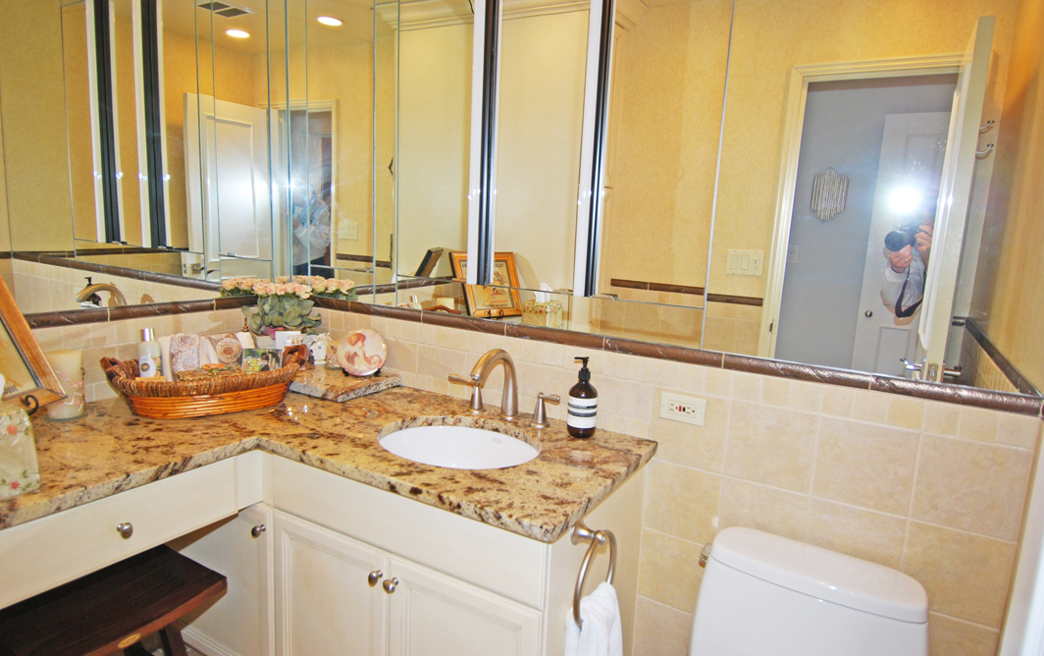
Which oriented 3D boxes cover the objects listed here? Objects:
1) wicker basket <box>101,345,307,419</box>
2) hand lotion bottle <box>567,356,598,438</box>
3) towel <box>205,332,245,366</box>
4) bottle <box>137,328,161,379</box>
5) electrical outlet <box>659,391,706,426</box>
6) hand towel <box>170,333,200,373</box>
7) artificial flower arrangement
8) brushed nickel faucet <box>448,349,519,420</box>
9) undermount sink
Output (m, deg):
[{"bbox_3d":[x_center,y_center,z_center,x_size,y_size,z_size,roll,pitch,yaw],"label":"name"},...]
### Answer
[{"bbox_3d":[-0.895,0.140,1.762,0.530,0.158,0.290,-2,10,-29],"label":"wicker basket"},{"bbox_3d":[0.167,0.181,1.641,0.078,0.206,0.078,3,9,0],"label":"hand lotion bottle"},{"bbox_3d":[-0.880,0.069,1.810,0.115,0.125,0.075,-2,10,-29],"label":"towel"},{"bbox_3d":[-1.022,0.095,1.676,0.054,0.185,0.052,1,9,-13],"label":"bottle"},{"bbox_3d":[0.410,0.208,1.557,0.114,0.070,0.010,8,10,30],"label":"electrical outlet"},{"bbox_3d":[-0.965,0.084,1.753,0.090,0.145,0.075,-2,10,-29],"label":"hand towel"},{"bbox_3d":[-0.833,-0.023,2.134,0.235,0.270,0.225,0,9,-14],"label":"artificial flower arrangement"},{"bbox_3d":[-0.157,0.150,1.741,0.250,0.210,0.230,8,10,30],"label":"brushed nickel faucet"},{"bbox_3d":[-0.165,0.380,1.565,0.465,0.160,0.390,8,10,30],"label":"undermount sink"}]

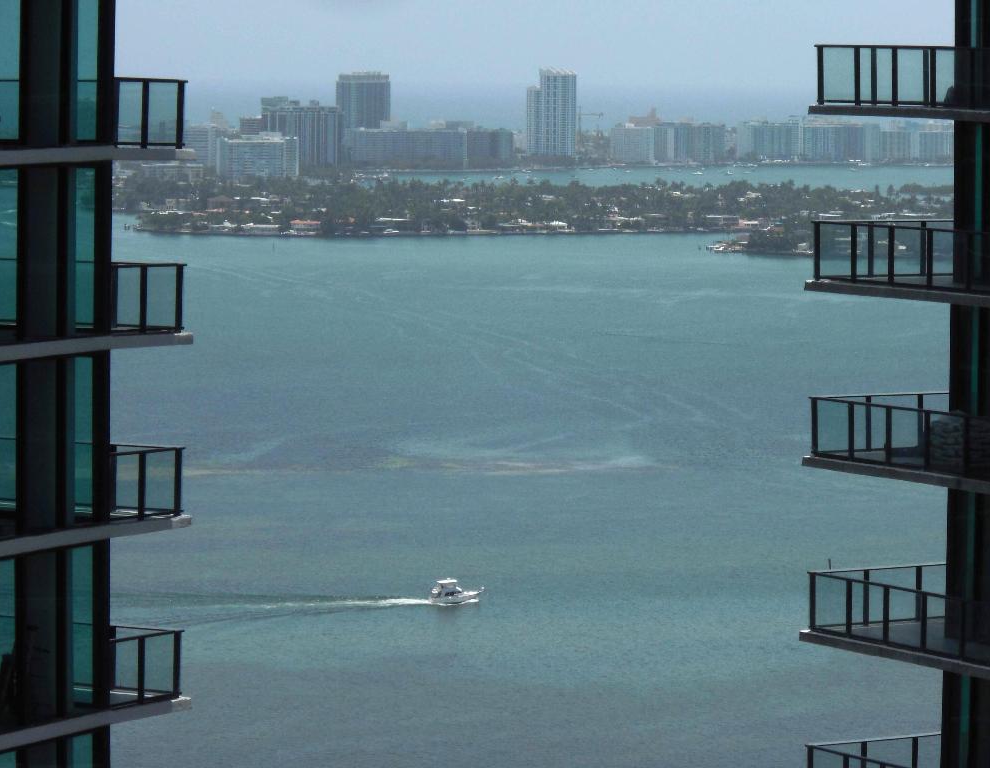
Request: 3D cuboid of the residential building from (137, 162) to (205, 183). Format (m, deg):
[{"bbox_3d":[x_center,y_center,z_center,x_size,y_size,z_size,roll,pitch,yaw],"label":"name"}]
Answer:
[{"bbox_3d":[-290.019,-186.950,4137.097,55.000,18.000,24.000,0,4,-14],"label":"residential building"}]

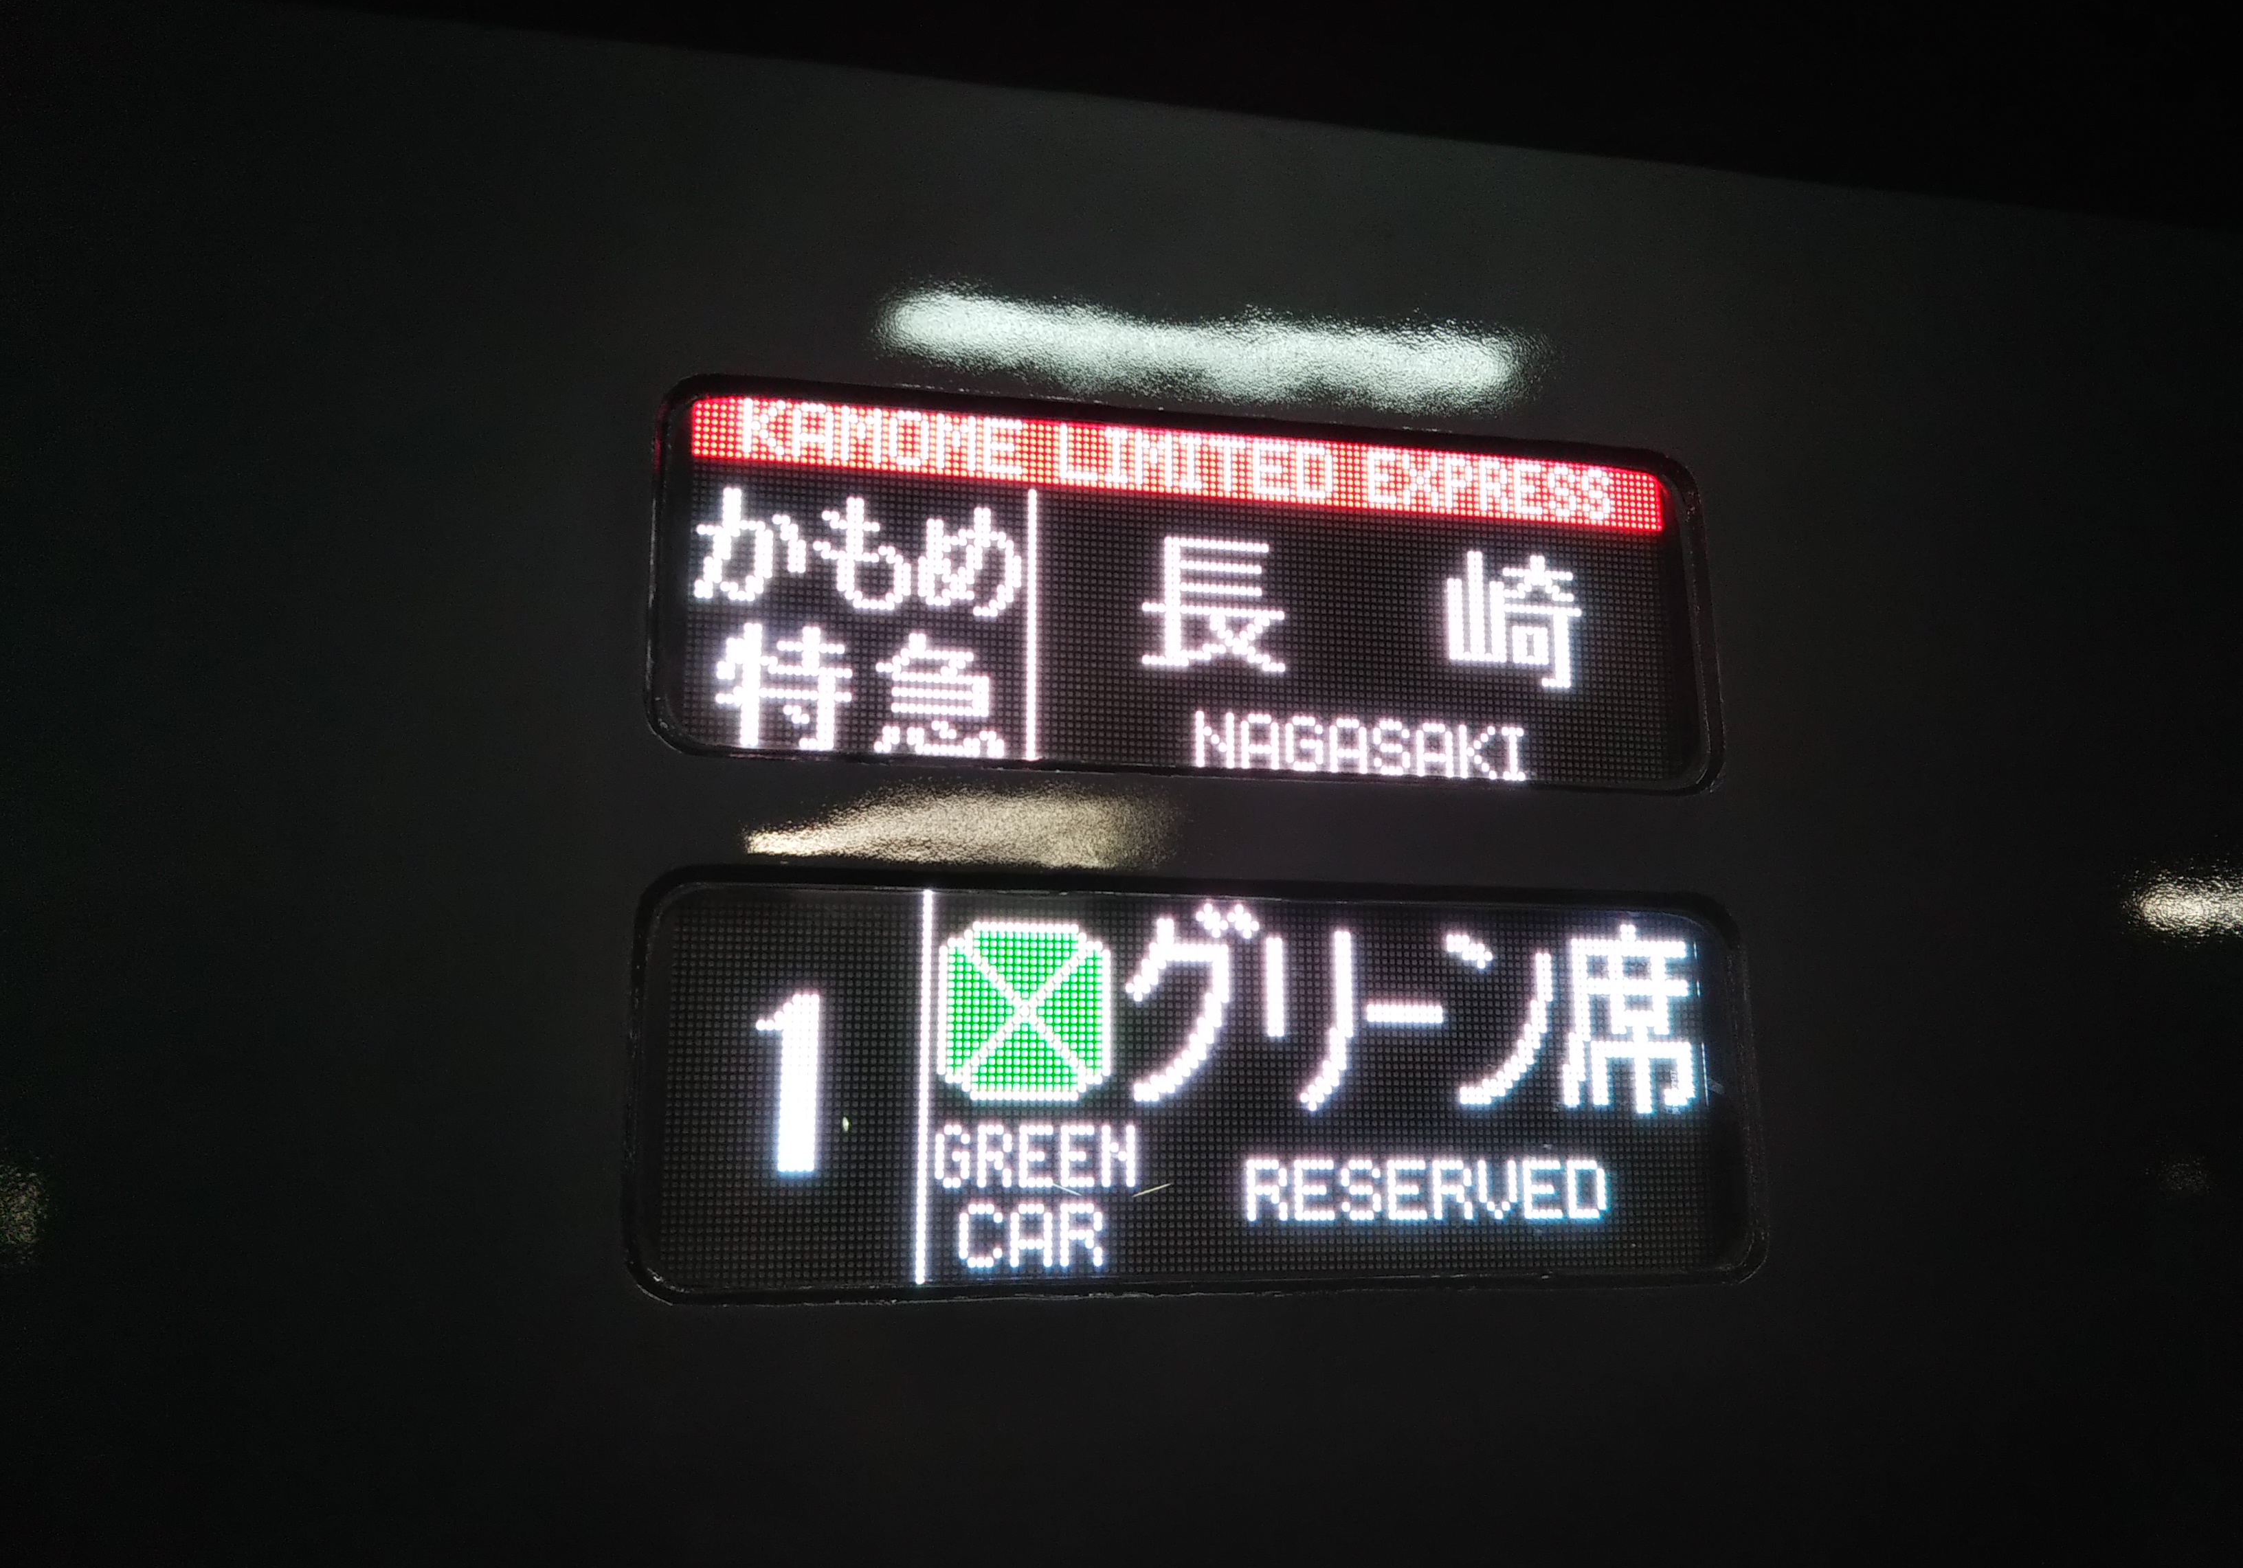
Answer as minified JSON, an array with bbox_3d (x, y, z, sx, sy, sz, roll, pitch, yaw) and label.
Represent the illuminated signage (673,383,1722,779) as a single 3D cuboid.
[{"bbox_3d":[0.046,-0.096,1.034,0.576,0.197,0.050,2,-11,-13],"label":"illuminated signage"}]

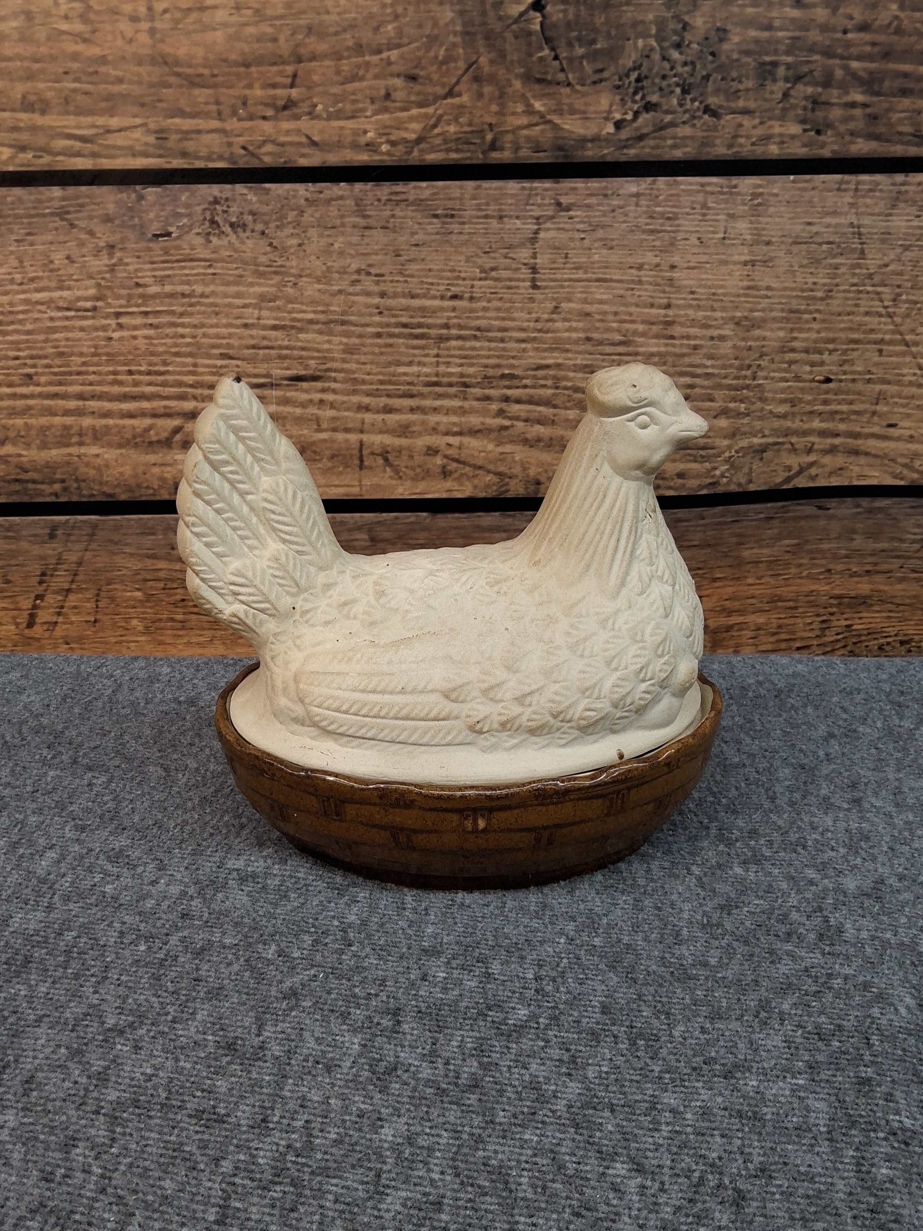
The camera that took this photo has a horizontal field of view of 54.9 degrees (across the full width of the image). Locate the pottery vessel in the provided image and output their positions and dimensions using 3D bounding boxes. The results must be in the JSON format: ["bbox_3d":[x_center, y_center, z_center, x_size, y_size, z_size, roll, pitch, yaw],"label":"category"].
[{"bbox_3d":[0.004,0.060,0.399,0.213,0.068,0.134,-2,28,-3],"label":"pottery vessel"}]

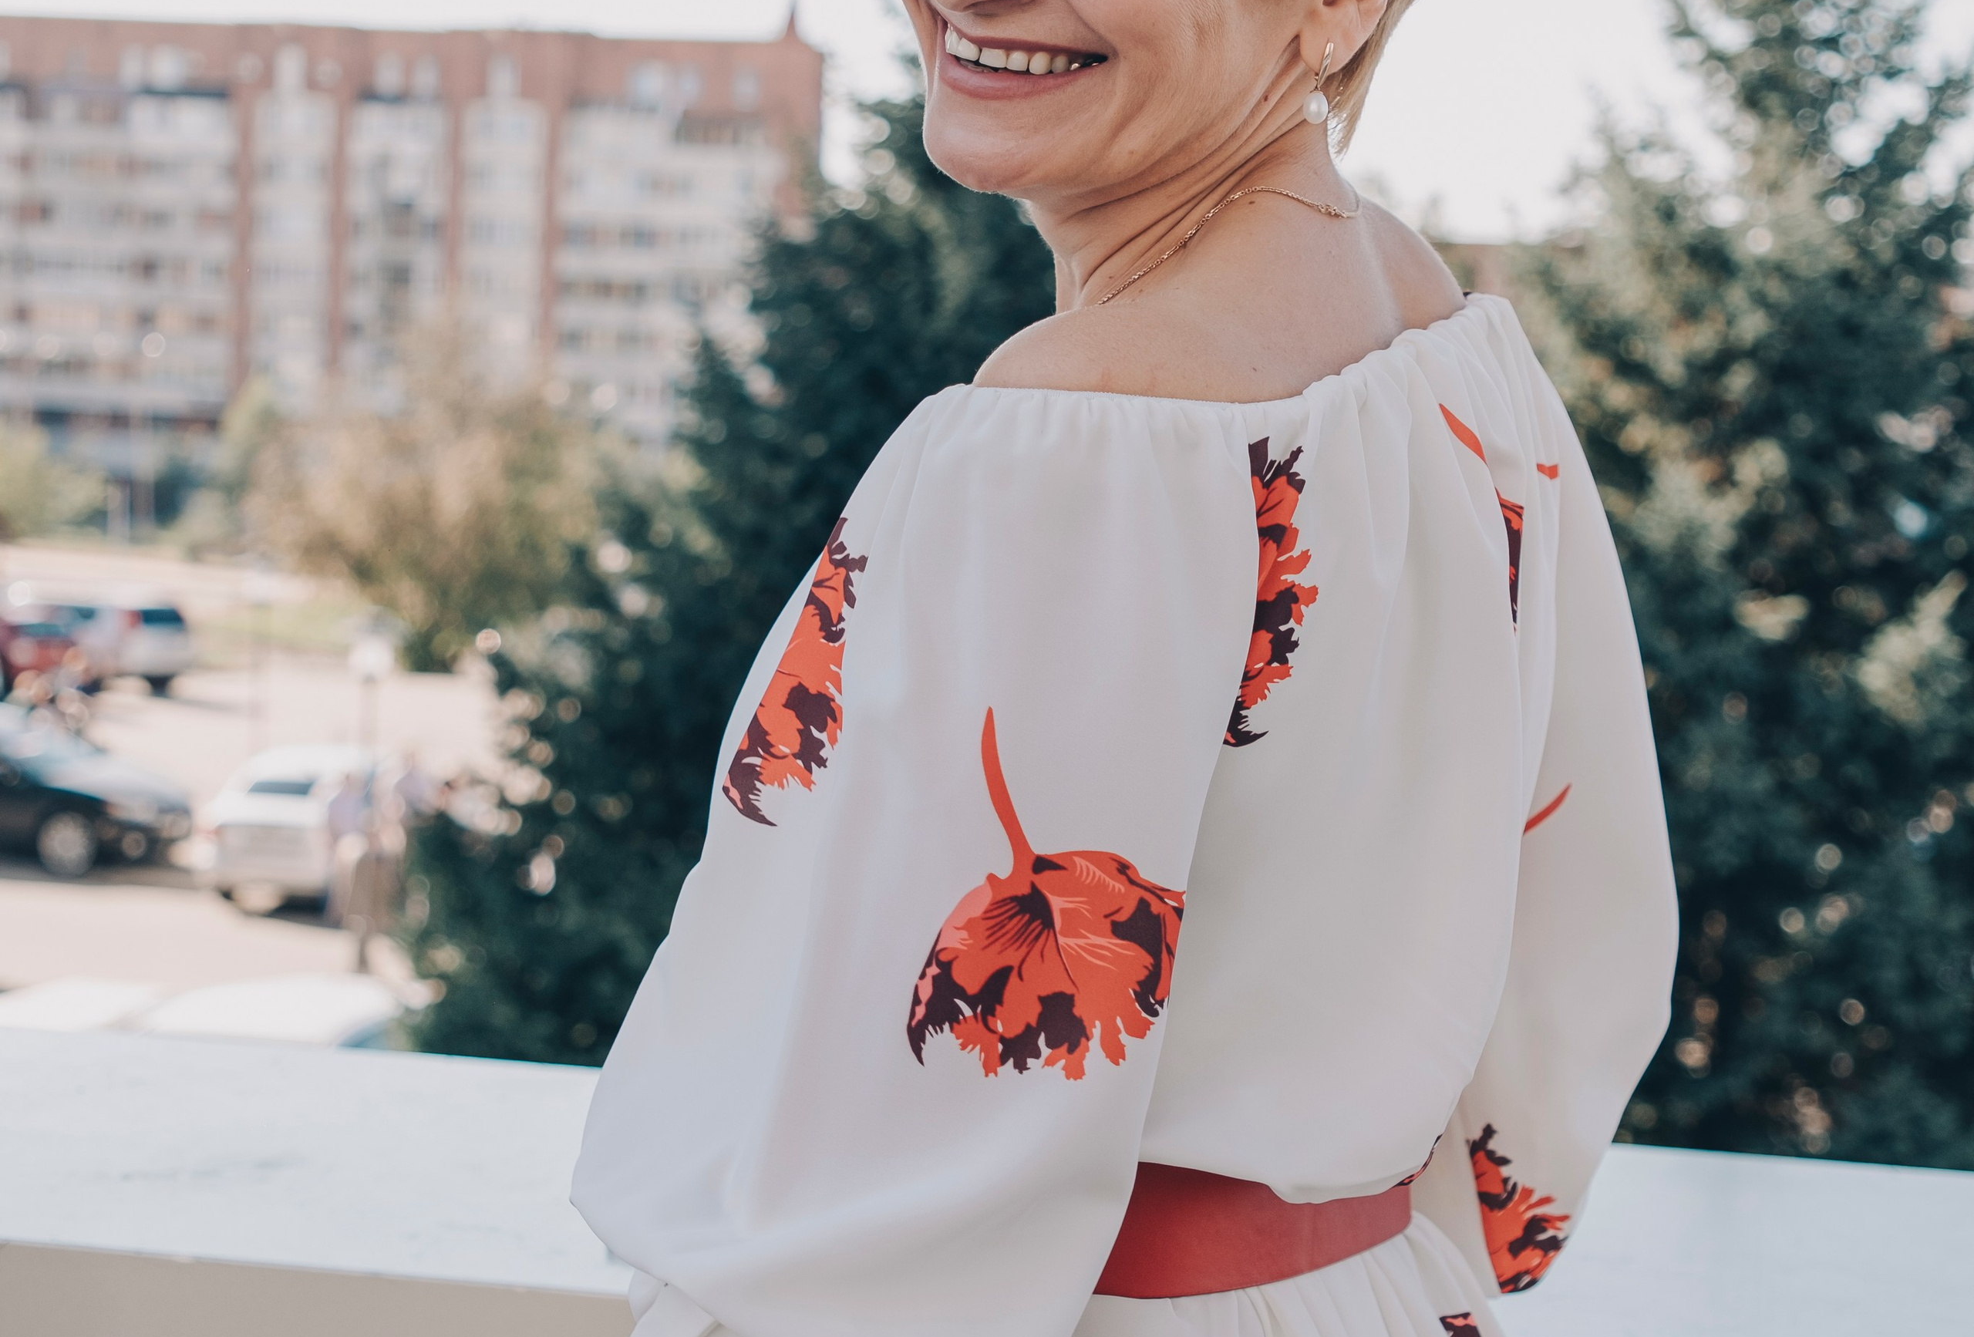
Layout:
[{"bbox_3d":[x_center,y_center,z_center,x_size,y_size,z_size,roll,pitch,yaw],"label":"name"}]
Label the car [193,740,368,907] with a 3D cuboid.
[{"bbox_3d":[-7.035,1.695,37.500,1.720,1.460,4.300,3,3,9],"label":"car"}]

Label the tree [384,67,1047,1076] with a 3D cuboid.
[{"bbox_3d":[-0.040,0.156,15.000,5.100,7.100,5.100,2,3,0],"label":"tree"}]

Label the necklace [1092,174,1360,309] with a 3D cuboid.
[{"bbox_3d":[0.069,-0.134,1.190,0.145,0.085,0.130,4,4,28],"label":"necklace"}]

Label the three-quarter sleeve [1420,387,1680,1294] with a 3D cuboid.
[{"bbox_3d":[0.195,0.062,1.360,0.200,0.360,0.160,4,4,28],"label":"three-quarter sleeve"}]

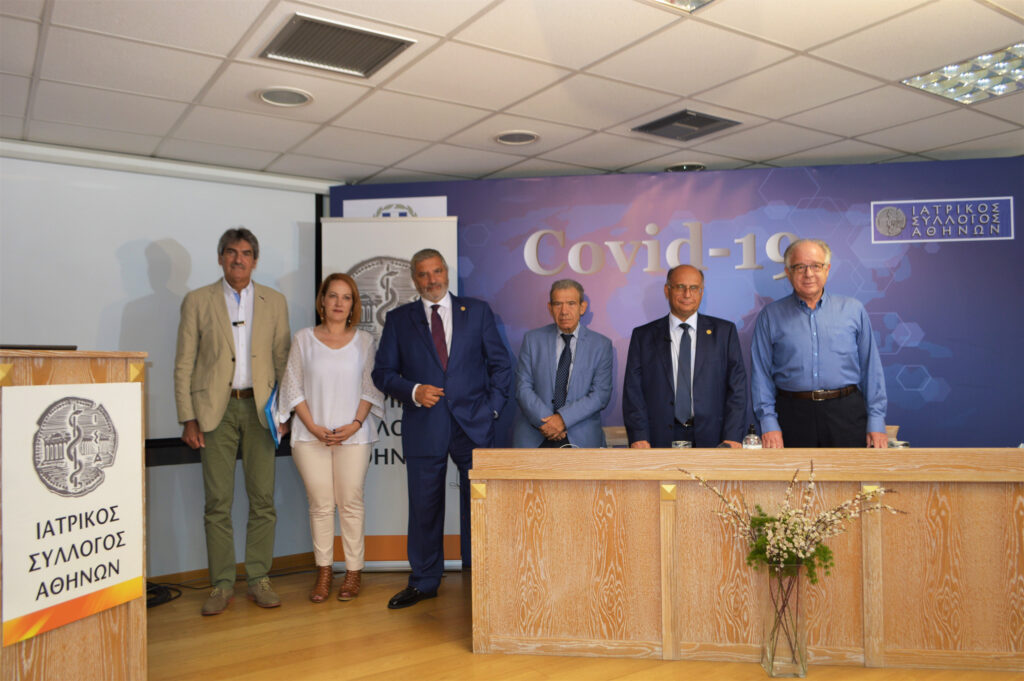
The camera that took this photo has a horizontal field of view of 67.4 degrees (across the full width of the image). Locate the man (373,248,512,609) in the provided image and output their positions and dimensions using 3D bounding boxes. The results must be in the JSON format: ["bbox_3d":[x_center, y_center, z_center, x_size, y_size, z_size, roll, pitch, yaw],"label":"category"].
[{"bbox_3d":[-0.345,0.421,3.904,0.700,1.777,0.420,-1,-1,6],"label":"man"}]

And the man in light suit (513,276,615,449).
[{"bbox_3d":[0.268,0.496,3.846,0.490,1.611,0.350,-1,-1,7],"label":"man in light suit"}]

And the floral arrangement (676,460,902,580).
[{"bbox_3d":[1.049,0.681,2.870,0.840,0.450,0.380,-1,-1,6],"label":"floral arrangement"}]

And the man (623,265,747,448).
[{"bbox_3d":[0.854,0.462,3.745,0.610,1.663,0.380,-1,-1,10],"label":"man"}]

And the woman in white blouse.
[{"bbox_3d":[-0.918,0.485,3.925,0.530,1.663,0.330,-1,-1,-7],"label":"woman in white blouse"}]

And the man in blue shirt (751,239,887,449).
[{"bbox_3d":[1.456,0.404,3.604,0.630,1.761,0.380,-1,-1,14],"label":"man in blue shirt"}]

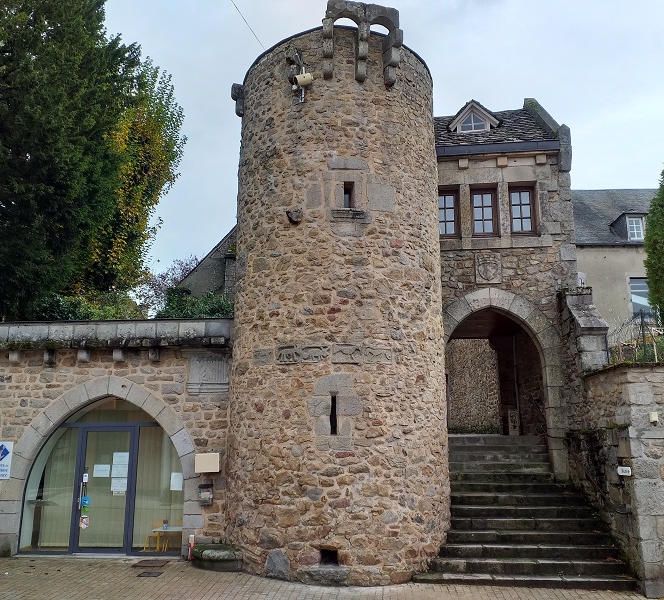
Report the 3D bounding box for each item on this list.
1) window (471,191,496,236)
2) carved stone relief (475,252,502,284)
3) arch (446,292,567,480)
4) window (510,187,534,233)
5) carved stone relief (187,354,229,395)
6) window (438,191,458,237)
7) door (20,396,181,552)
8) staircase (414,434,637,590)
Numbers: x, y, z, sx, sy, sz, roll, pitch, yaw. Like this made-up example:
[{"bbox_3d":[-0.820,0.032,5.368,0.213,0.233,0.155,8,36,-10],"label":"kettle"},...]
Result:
[{"bbox_3d":[3.046,-1.755,12.445,0.536,1.043,0.100,-2,-13,6],"label":"window"},{"bbox_3d":[3.007,-0.592,11.982,0.497,0.615,0.120,-2,-13,6],"label":"carved stone relief"},{"bbox_3d":[2.972,1.555,11.739,2.480,3.521,0.500,-2,-13,6],"label":"arch"},{"bbox_3d":[3.788,-1.768,12.364,0.510,1.046,0.100,-2,-13,6],"label":"window"},{"bbox_3d":[-2.216,1.332,11.163,0.773,0.714,0.160,-2,-13,6],"label":"carved stone relief"},{"bbox_3d":[2.289,-1.757,12.532,0.534,1.050,0.100,-2,-13,6],"label":"window"},{"bbox_3d":[-4.028,3.081,11.063,2.970,2.715,0.110,-2,-13,6],"label":"door"},{"bbox_3d":[2.868,3.389,10.658,2.992,2.064,3.693,-2,-13,6],"label":"staircase"}]

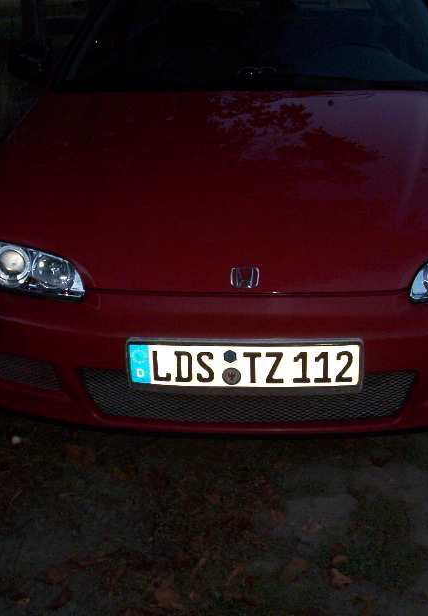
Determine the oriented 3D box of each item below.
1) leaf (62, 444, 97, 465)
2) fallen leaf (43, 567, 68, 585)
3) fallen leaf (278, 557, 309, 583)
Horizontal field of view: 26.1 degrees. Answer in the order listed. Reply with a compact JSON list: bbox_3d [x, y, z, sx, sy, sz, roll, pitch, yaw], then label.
[{"bbox_3d":[-0.374,0.397,2.553,0.088,0.020,0.080,0,22,5],"label":"leaf"},{"bbox_3d":[-0.338,0.571,1.962,0.038,0.018,0.056,-13,24,-29],"label":"fallen leaf"},{"bbox_3d":[0.170,0.560,1.971,0.041,0.018,0.094,12,25,30],"label":"fallen leaf"}]

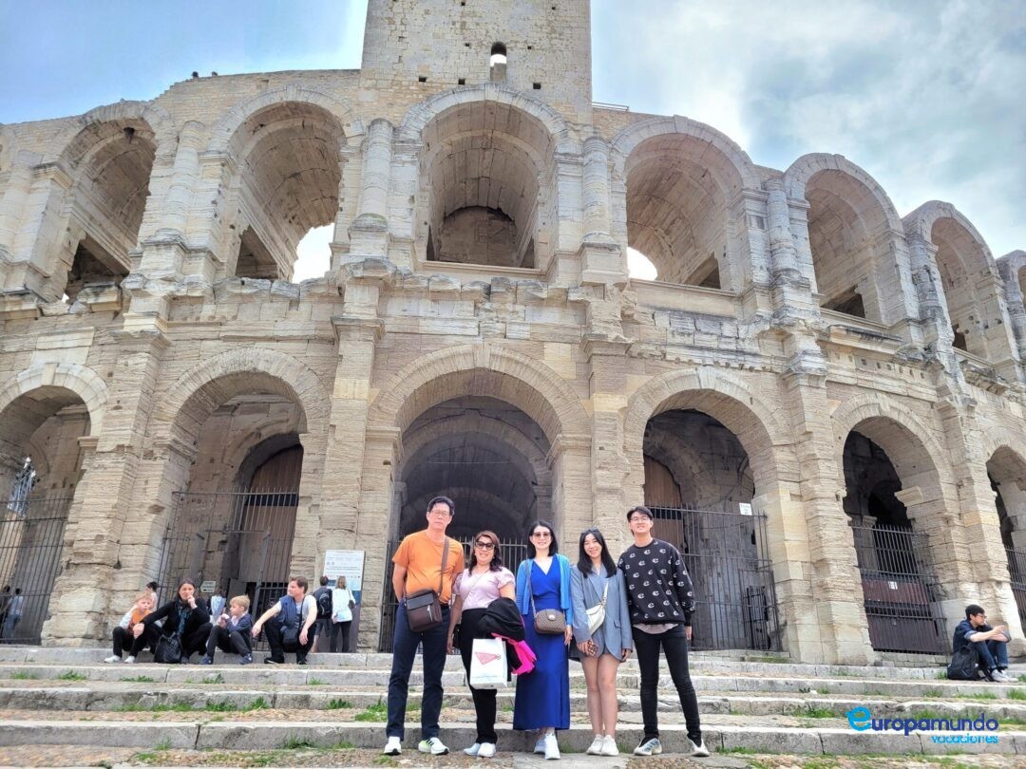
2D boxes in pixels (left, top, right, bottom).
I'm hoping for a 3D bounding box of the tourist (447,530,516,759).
[{"bbox_3d":[-0.224,1.791,5.449,0.500,1.525,0.360,2,-23,-2],"label":"tourist"}]

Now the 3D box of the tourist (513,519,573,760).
[{"bbox_3d":[0.210,1.742,5.407,0.440,1.599,0.360,0,-23,3],"label":"tourist"}]

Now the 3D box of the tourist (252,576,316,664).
[{"bbox_3d":[-2.580,2.652,8.703,0.580,0.978,0.650,-9,-26,21],"label":"tourist"}]

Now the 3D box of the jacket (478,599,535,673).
[{"bbox_3d":[-0.043,1.740,5.352,0.400,0.516,0.270,1,-24,0],"label":"jacket"}]

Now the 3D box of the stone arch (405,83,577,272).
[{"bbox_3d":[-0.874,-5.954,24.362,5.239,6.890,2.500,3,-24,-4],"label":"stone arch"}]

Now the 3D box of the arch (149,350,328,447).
[{"bbox_3d":[-7.440,0.559,22.374,5.150,3.000,1.800,-1,-23,5],"label":"arch"}]

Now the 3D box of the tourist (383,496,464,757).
[{"bbox_3d":[-0.629,1.647,5.430,0.580,1.755,0.360,4,-23,-6],"label":"tourist"}]

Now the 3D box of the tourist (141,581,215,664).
[{"bbox_3d":[-3.776,2.661,8.691,0.700,0.912,0.650,3,-24,-5],"label":"tourist"}]

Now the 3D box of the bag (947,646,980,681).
[{"bbox_3d":[5.473,3.404,9.405,0.360,0.393,0.260,-4,-23,13],"label":"bag"}]

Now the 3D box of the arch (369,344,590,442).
[{"bbox_3d":[-0.889,0.580,20.989,5.621,2.800,2.000,3,-24,-4],"label":"arch"}]

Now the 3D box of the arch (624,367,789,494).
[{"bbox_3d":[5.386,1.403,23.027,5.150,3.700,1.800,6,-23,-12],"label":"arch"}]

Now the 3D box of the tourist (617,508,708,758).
[{"bbox_3d":[1.070,1.728,5.584,0.600,1.734,0.380,-2,-24,6],"label":"tourist"}]

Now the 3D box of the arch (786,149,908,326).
[{"bbox_3d":[11.466,-5.092,27.835,5.200,6.800,2.000,10,-24,-21],"label":"arch"}]

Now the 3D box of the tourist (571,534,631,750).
[{"bbox_3d":[0.631,1.793,5.487,0.450,1.544,0.330,-1,-23,5],"label":"tourist"}]

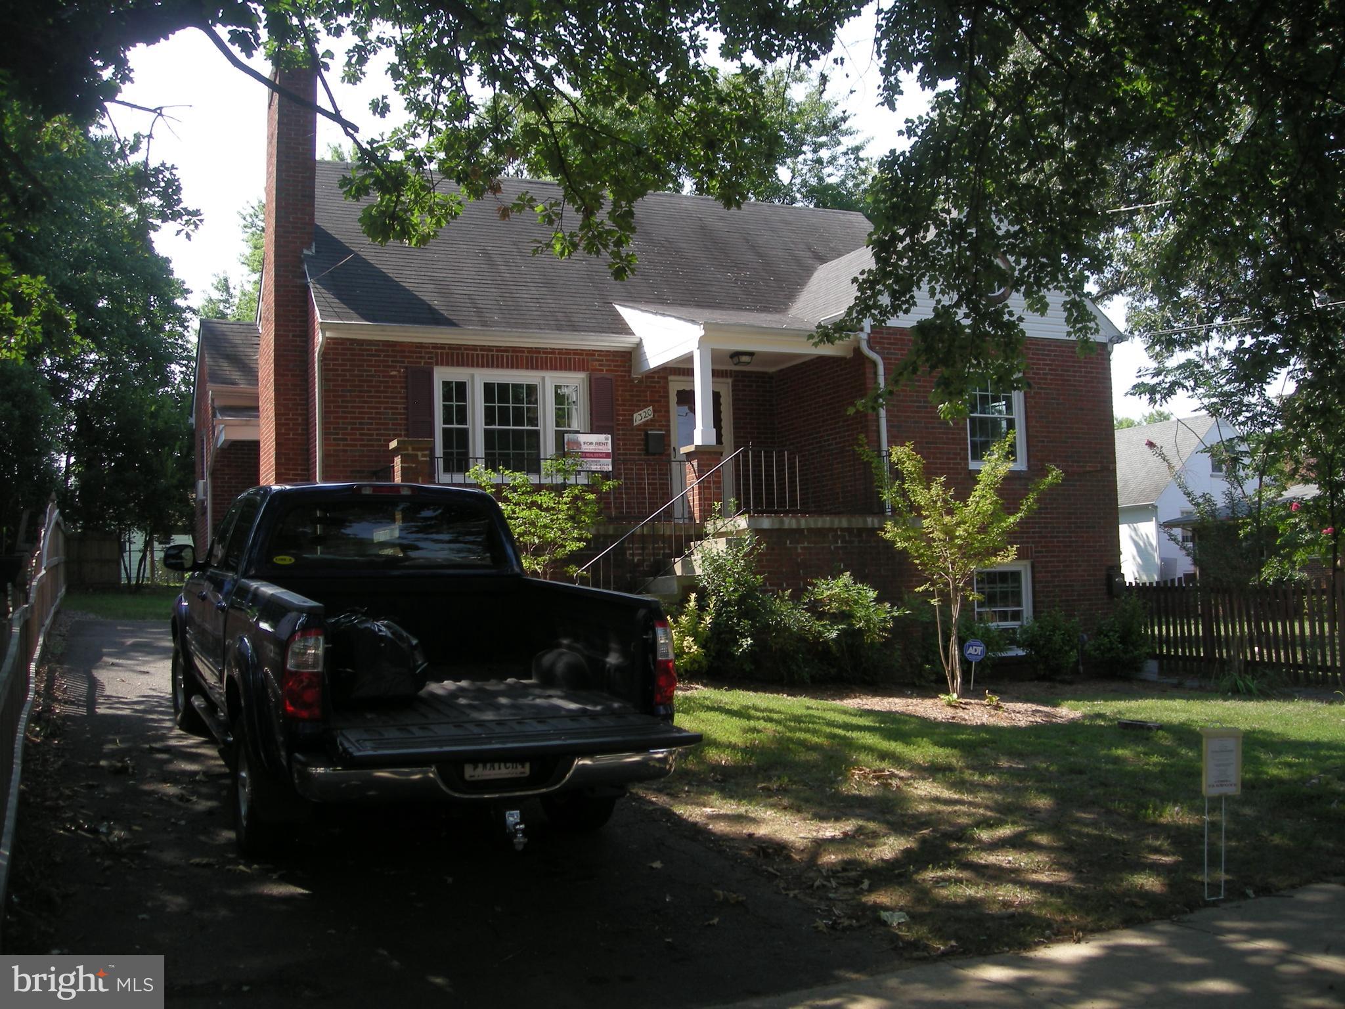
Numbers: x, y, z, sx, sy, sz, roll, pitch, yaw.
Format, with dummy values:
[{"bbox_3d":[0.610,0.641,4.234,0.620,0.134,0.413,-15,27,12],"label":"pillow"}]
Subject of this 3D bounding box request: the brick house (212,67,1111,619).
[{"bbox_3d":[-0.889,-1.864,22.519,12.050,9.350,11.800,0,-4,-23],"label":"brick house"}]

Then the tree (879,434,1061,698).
[{"bbox_3d":[3.242,0.675,14.800,1.950,2.820,1.850,0,-4,-23],"label":"tree"}]

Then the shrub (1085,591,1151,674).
[{"bbox_3d":[6.145,1.794,18.800,0.860,1.140,0.820,0,-4,-23],"label":"shrub"}]

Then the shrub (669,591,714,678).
[{"bbox_3d":[0.188,1.337,13.900,0.500,0.880,0.500,-2,-4,0],"label":"shrub"}]

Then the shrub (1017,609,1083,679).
[{"bbox_3d":[5.056,1.877,18.200,0.860,0.930,0.820,0,-4,-23],"label":"shrub"}]

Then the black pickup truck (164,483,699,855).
[{"bbox_3d":[-1.955,0.809,8.640,2.100,1.900,6.200,2,0,-25],"label":"black pickup truck"}]

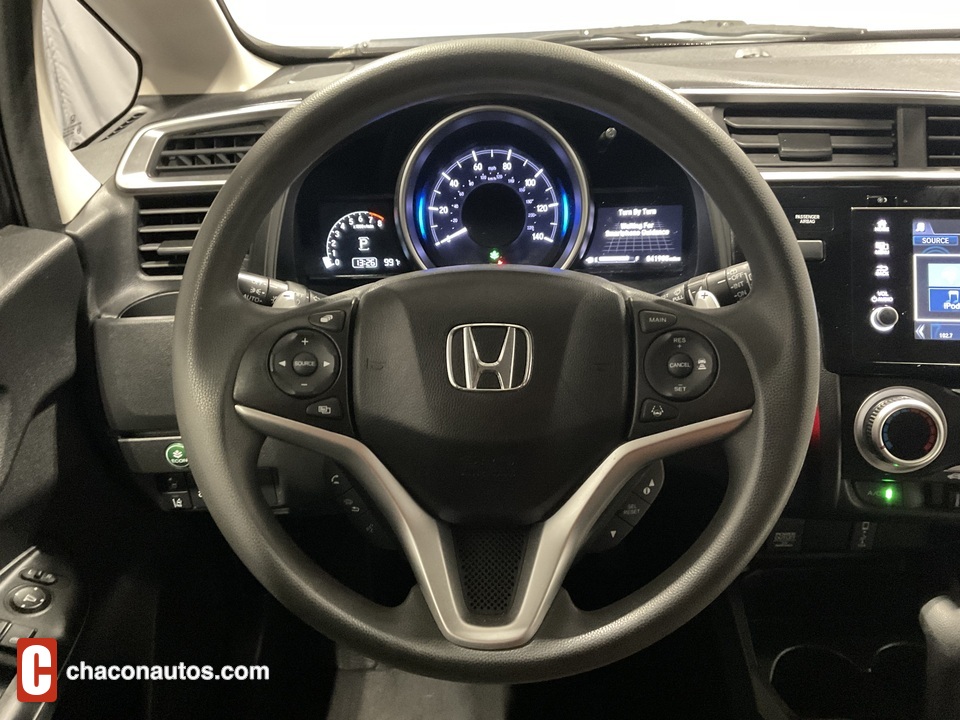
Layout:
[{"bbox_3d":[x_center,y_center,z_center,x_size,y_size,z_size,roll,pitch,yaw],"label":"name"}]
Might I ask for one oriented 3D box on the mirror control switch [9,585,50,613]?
[{"bbox_3d":[-0.314,0.167,0.560,0.027,0.012,0.027,0,41,2],"label":"mirror control switch"}]

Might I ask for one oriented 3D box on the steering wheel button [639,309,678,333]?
[{"bbox_3d":[0.104,-0.023,0.472,0.022,0.013,0.008,0,-2,3],"label":"steering wheel button"}]

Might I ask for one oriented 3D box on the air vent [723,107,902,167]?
[{"bbox_3d":[0.258,-0.175,0.630,0.136,0.047,0.030,1,9,5],"label":"air vent"}]

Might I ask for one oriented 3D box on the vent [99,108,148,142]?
[{"bbox_3d":[-0.310,-0.204,0.700,0.017,0.012,0.060,21,41,2],"label":"vent"}]

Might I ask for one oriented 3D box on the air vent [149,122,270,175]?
[{"bbox_3d":[-0.220,-0.176,0.665,0.106,0.046,0.030,-3,8,-5],"label":"air vent"}]

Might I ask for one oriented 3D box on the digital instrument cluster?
[{"bbox_3d":[0.013,-0.139,0.675,0.325,0.145,0.050,0,5,2],"label":"digital instrument cluster"}]

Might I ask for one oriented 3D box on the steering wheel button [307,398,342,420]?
[{"bbox_3d":[-0.093,0.030,0.481,0.021,0.013,0.008,0,-2,3],"label":"steering wheel button"}]

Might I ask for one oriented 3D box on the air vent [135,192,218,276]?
[{"bbox_3d":[-0.242,-0.102,0.660,0.075,0.067,0.030,-2,11,-3],"label":"air vent"}]

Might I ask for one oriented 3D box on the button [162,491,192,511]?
[{"bbox_3d":[-0.271,0.126,0.720,0.026,0.018,0.010,-2,8,-2],"label":"button"}]

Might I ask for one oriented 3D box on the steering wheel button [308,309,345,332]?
[{"bbox_3d":[-0.092,-0.024,0.481,0.021,0.013,0.008,0,-2,3],"label":"steering wheel button"}]

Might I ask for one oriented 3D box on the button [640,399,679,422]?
[{"bbox_3d":[0.105,0.030,0.472,0.023,0.013,0.008,0,-2,3],"label":"button"}]

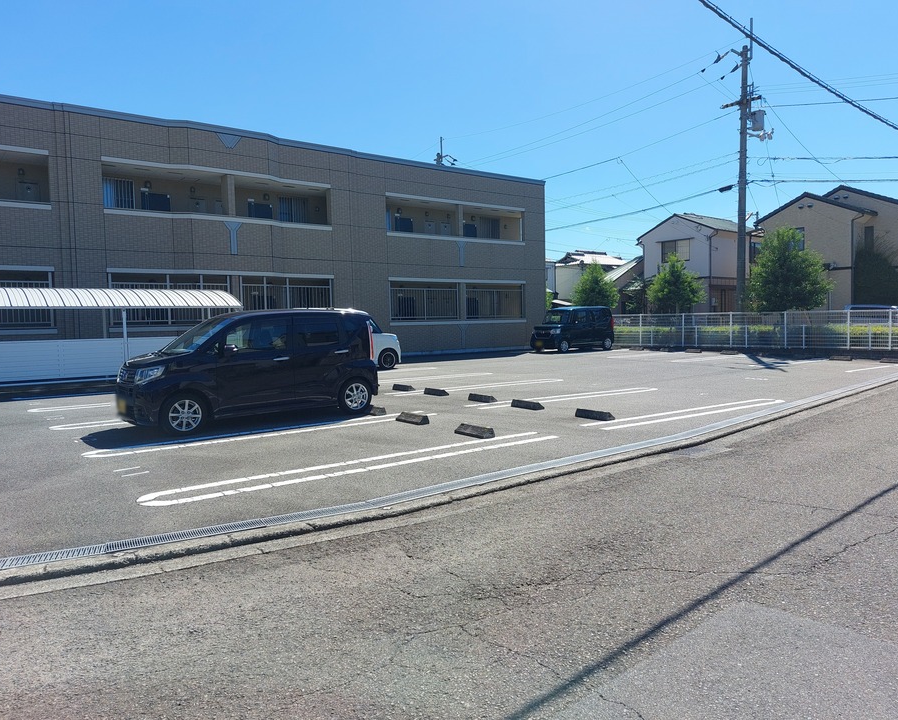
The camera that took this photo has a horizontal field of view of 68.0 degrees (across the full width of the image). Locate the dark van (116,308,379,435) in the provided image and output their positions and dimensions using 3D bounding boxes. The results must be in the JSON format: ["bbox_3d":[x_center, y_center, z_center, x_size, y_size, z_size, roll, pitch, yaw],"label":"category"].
[{"bbox_3d":[-2.820,0.063,9.455,3.395,1.630,1.480,-4,5,-39],"label":"dark van"}]

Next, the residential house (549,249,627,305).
[{"bbox_3d":[12.575,-6.250,60.000,6.800,7.300,5.200,-4,4,-37],"label":"residential house"}]

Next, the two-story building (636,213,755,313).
[{"bbox_3d":[14.807,-4.954,39.500,6.200,7.300,5.300,-4,4,-37],"label":"two-story building"}]

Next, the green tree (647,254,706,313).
[{"bbox_3d":[9.052,-2.370,26.600,2.400,3.700,2.400,-4,4,-37],"label":"green tree"}]

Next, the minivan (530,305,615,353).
[{"bbox_3d":[4.750,-1.205,25.950,3.395,1.790,1.480,-4,4,-37],"label":"minivan"}]

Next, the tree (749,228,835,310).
[{"bbox_3d":[11.868,-2.484,23.200,2.900,4.300,2.950,-4,4,-37],"label":"tree"}]

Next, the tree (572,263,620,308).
[{"bbox_3d":[6.559,-2.530,29.800,2.200,3.700,2.200,-4,4,-37],"label":"tree"}]

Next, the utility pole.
[{"bbox_3d":[10.861,-6.426,24.800,0.800,12.100,1.500,-4,4,-37],"label":"utility pole"}]

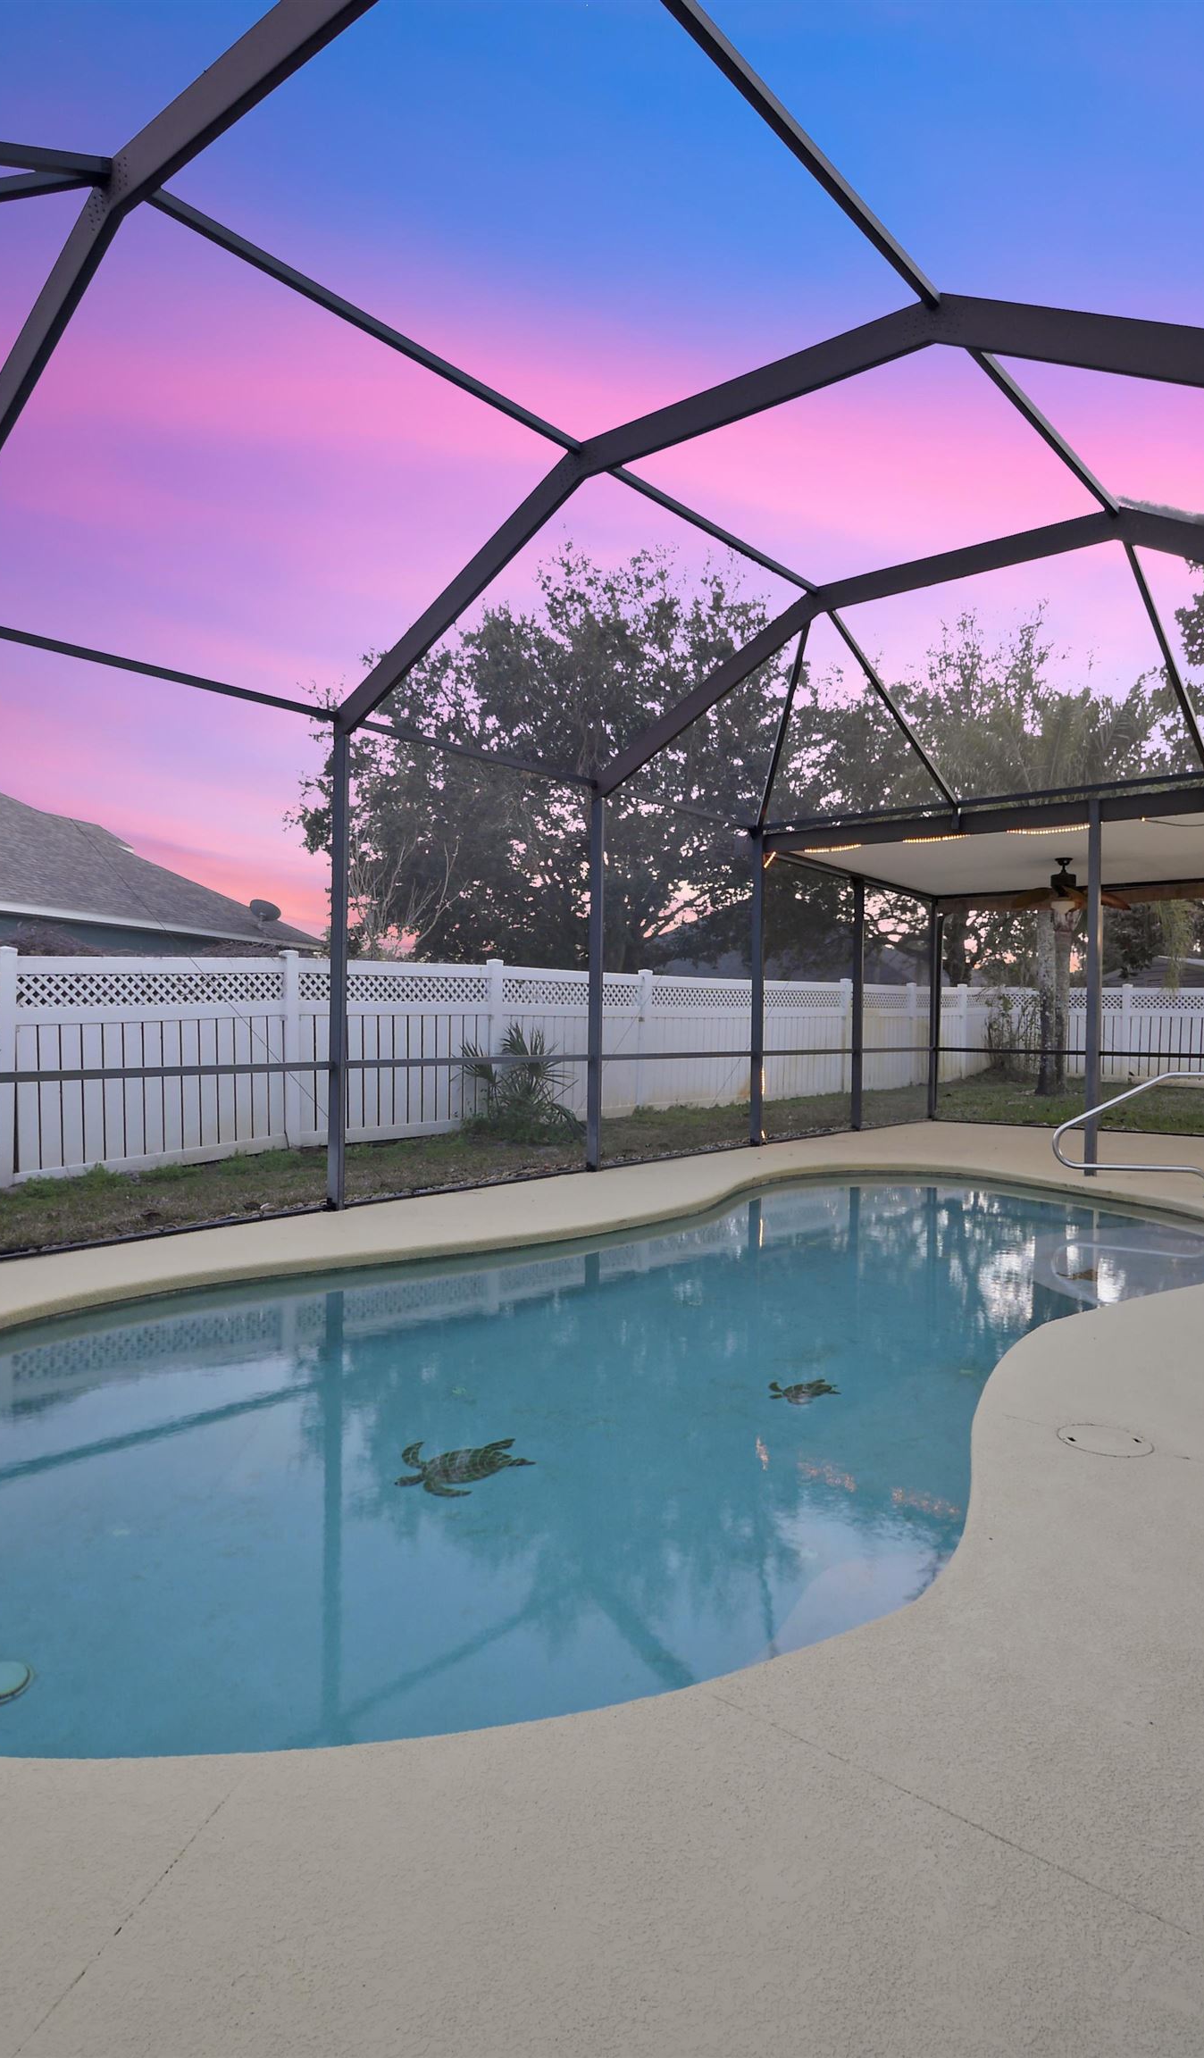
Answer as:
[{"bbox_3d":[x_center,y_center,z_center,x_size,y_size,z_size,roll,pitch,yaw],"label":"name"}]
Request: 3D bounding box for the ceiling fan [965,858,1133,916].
[{"bbox_3d":[4.498,-1.383,10.781,1.170,0.540,1.170,0,0,41],"label":"ceiling fan"}]

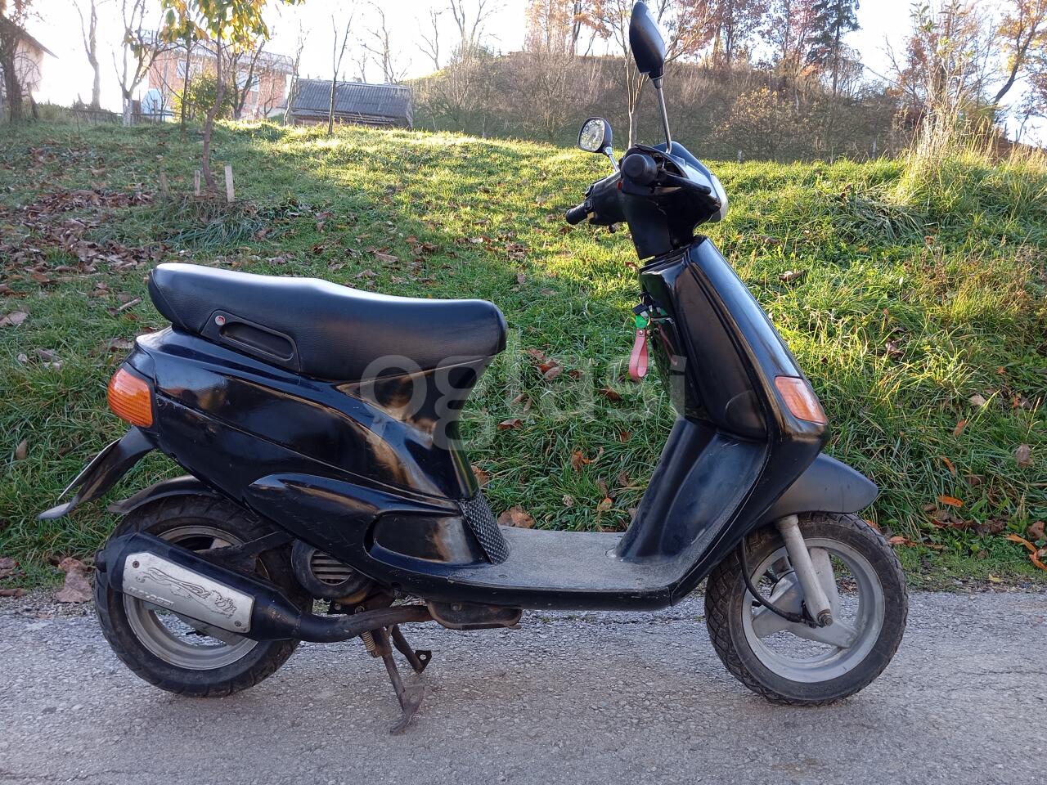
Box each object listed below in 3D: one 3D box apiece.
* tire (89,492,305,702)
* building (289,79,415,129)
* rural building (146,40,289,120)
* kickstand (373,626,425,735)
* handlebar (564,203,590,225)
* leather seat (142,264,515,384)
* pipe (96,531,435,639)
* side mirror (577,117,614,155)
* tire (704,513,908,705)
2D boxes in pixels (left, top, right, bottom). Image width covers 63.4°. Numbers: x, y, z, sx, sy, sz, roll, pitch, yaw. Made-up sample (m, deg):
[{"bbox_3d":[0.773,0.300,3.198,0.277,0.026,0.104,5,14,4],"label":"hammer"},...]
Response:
[{"bbox_3d":[-0.612,0.385,1.630,0.410,0.410,0.100,0,5,-2],"label":"tire"},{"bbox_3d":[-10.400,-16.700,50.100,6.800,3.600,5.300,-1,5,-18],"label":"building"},{"bbox_3d":[-22.800,-21.600,62.000,9.500,5.600,8.000,-3,6,-38],"label":"rural building"},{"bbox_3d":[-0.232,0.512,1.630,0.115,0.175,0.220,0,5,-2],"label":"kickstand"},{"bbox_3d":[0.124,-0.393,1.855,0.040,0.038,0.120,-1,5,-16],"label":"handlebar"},{"bbox_3d":[-0.364,-0.134,1.597,0.670,0.210,0.260,1,5,0],"label":"leather seat"},{"bbox_3d":[-0.460,0.352,1.530,0.590,0.190,0.140,0,5,-1],"label":"pipe"},{"bbox_3d":[0.159,-0.571,1.880,0.045,0.085,0.110,-2,5,-24],"label":"side mirror"},{"bbox_3d":[0.557,0.419,1.667,0.410,0.410,0.100,0,5,-5],"label":"tire"}]

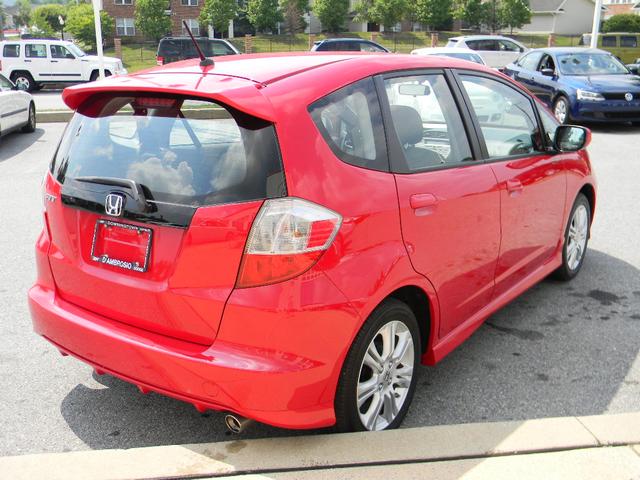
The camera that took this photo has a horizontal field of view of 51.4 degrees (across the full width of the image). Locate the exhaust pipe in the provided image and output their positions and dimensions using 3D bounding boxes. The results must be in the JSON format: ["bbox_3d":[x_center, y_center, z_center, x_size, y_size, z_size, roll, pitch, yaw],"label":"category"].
[{"bbox_3d":[-0.259,0.625,2.364,0.068,0.068,0.150,9,18,36],"label":"exhaust pipe"}]

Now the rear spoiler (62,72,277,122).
[{"bbox_3d":[-0.617,-0.536,2.504,1.140,0.190,0.260,9,18,35],"label":"rear spoiler"}]

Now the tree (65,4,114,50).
[{"bbox_3d":[-17.000,-15.600,49.000,3.650,3.600,3.500,-1,15,0],"label":"tree"}]

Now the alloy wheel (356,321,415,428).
[{"bbox_3d":[0.207,0.518,2.626,0.160,0.432,0.432,9,18,35],"label":"alloy wheel"}]

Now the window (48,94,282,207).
[{"bbox_3d":[-0.677,-0.333,2.511,1.340,0.425,0.172,9,0,36],"label":"window"}]

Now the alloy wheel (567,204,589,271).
[{"bbox_3d":[1.694,-0.022,4.562,0.160,0.432,0.432,9,18,35],"label":"alloy wheel"}]

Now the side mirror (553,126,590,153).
[{"bbox_3d":[1.453,-0.575,3.832,0.220,0.155,0.120,12,20,41],"label":"side mirror"}]

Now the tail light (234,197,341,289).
[{"bbox_3d":[-0.102,0.001,2.224,0.230,0.300,0.340,9,18,36],"label":"tail light"}]

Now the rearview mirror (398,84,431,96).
[{"bbox_3d":[0.593,-0.928,4.137,0.235,0.070,0.050,12,20,43],"label":"rearview mirror"}]

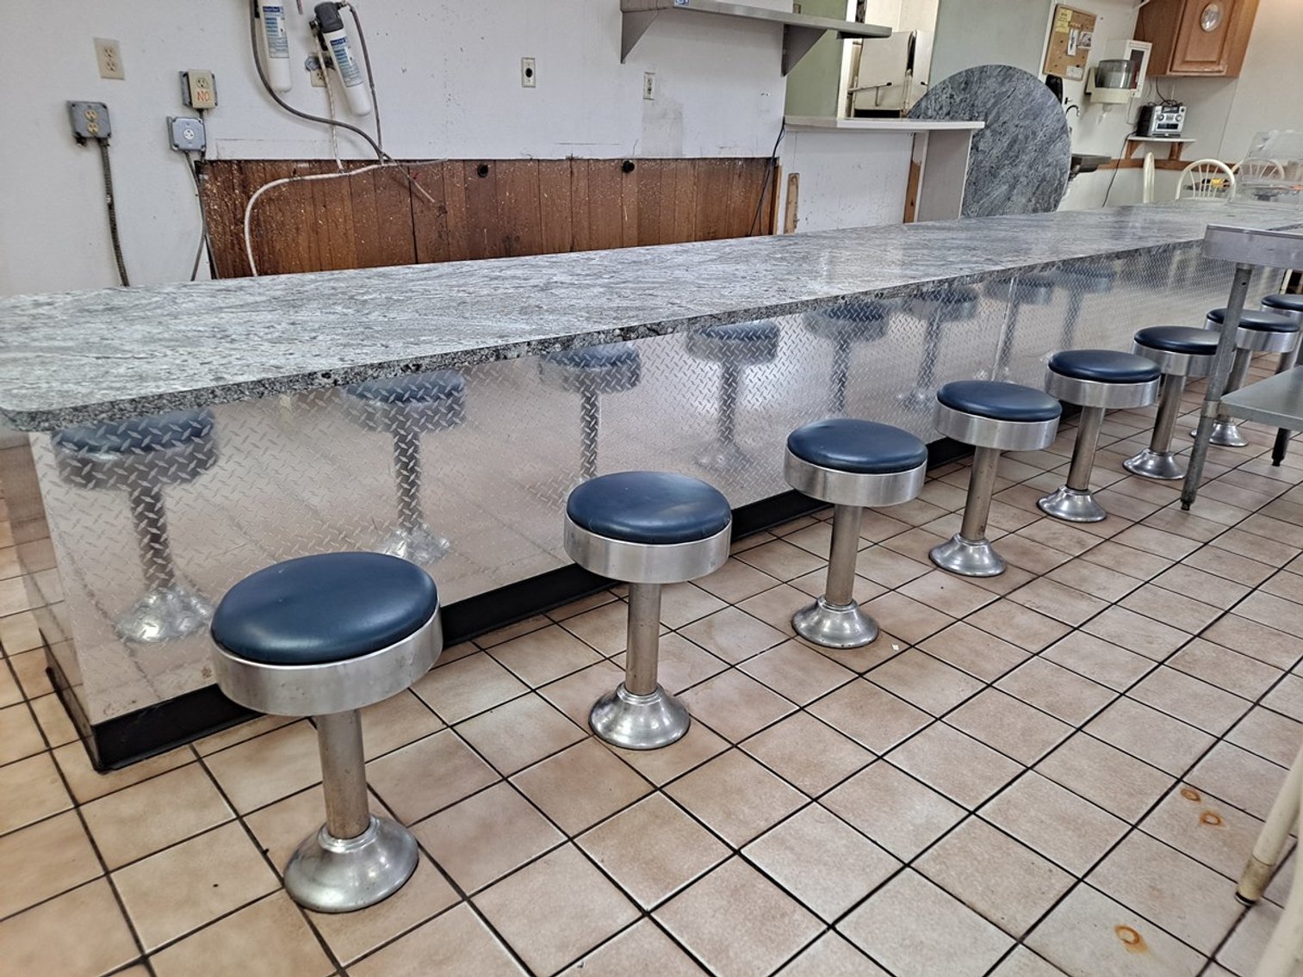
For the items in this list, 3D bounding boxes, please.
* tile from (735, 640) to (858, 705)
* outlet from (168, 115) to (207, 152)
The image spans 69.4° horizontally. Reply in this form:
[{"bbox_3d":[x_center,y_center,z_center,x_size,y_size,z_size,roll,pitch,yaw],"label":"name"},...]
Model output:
[{"bbox_3d":[0.342,0.435,2.205,0.201,0.010,0.201,-16,29,-38],"label":"tile"},{"bbox_3d":[-1.575,-1.201,3.194,0.102,0.102,0.048,-16,28,-38],"label":"outlet"}]

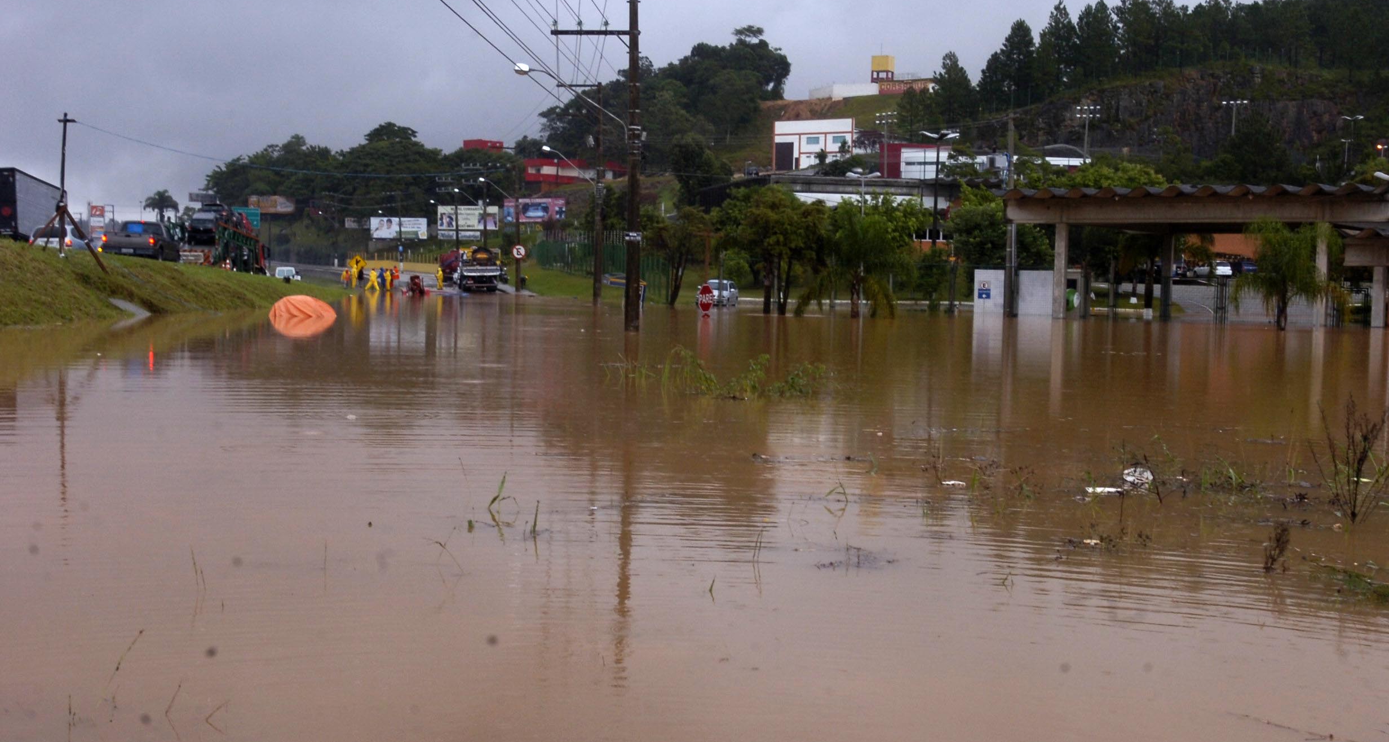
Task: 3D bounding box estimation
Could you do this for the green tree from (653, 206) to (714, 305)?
[{"bbox_3d":[-0.542,-5.718,88.500,3.100,5.100,3.000,1,3,0],"label":"green tree"}]

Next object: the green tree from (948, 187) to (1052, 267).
[{"bbox_3d":[16.386,-6.836,95.000,5.600,6.300,5.400,1,3,0],"label":"green tree"}]

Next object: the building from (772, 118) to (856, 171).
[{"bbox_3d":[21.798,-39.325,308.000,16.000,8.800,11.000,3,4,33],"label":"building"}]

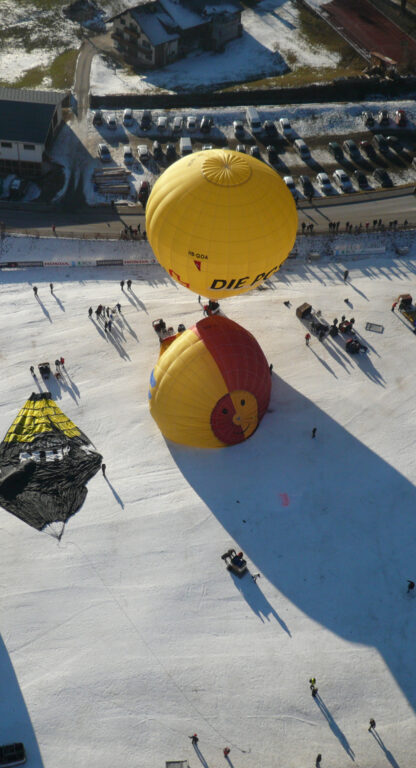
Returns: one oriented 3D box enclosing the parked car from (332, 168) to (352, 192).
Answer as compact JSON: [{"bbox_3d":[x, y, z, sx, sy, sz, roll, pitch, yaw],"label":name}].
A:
[{"bbox_3d":[22.611,-34.054,138.880,1.800,1.550,4.500,-6,43,-12],"label":"parked car"}]

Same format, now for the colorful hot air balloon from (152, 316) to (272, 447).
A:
[{"bbox_3d":[-0.551,-0.876,95.181,14.620,14.410,16.060,-18,43,-23],"label":"colorful hot air balloon"}]

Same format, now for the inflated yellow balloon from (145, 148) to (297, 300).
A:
[{"bbox_3d":[1.597,-18.828,105.071,19.040,20.180,19.040,2,42,-2],"label":"inflated yellow balloon"}]

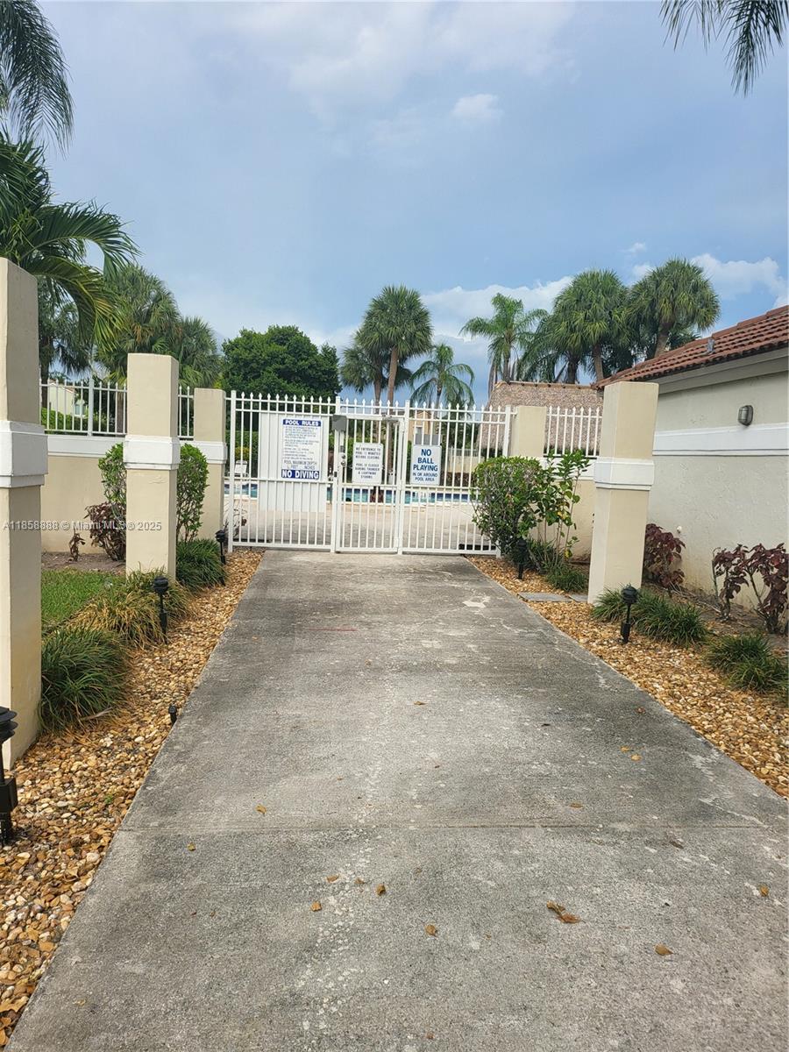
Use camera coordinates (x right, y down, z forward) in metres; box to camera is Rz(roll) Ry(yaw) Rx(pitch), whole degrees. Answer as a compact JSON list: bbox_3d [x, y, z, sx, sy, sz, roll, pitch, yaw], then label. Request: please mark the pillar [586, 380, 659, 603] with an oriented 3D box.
[{"bbox_3d":[2.376,-0.281,7.618,0.430,2.336,0.430,2,6,-6],"label":"pillar"}]

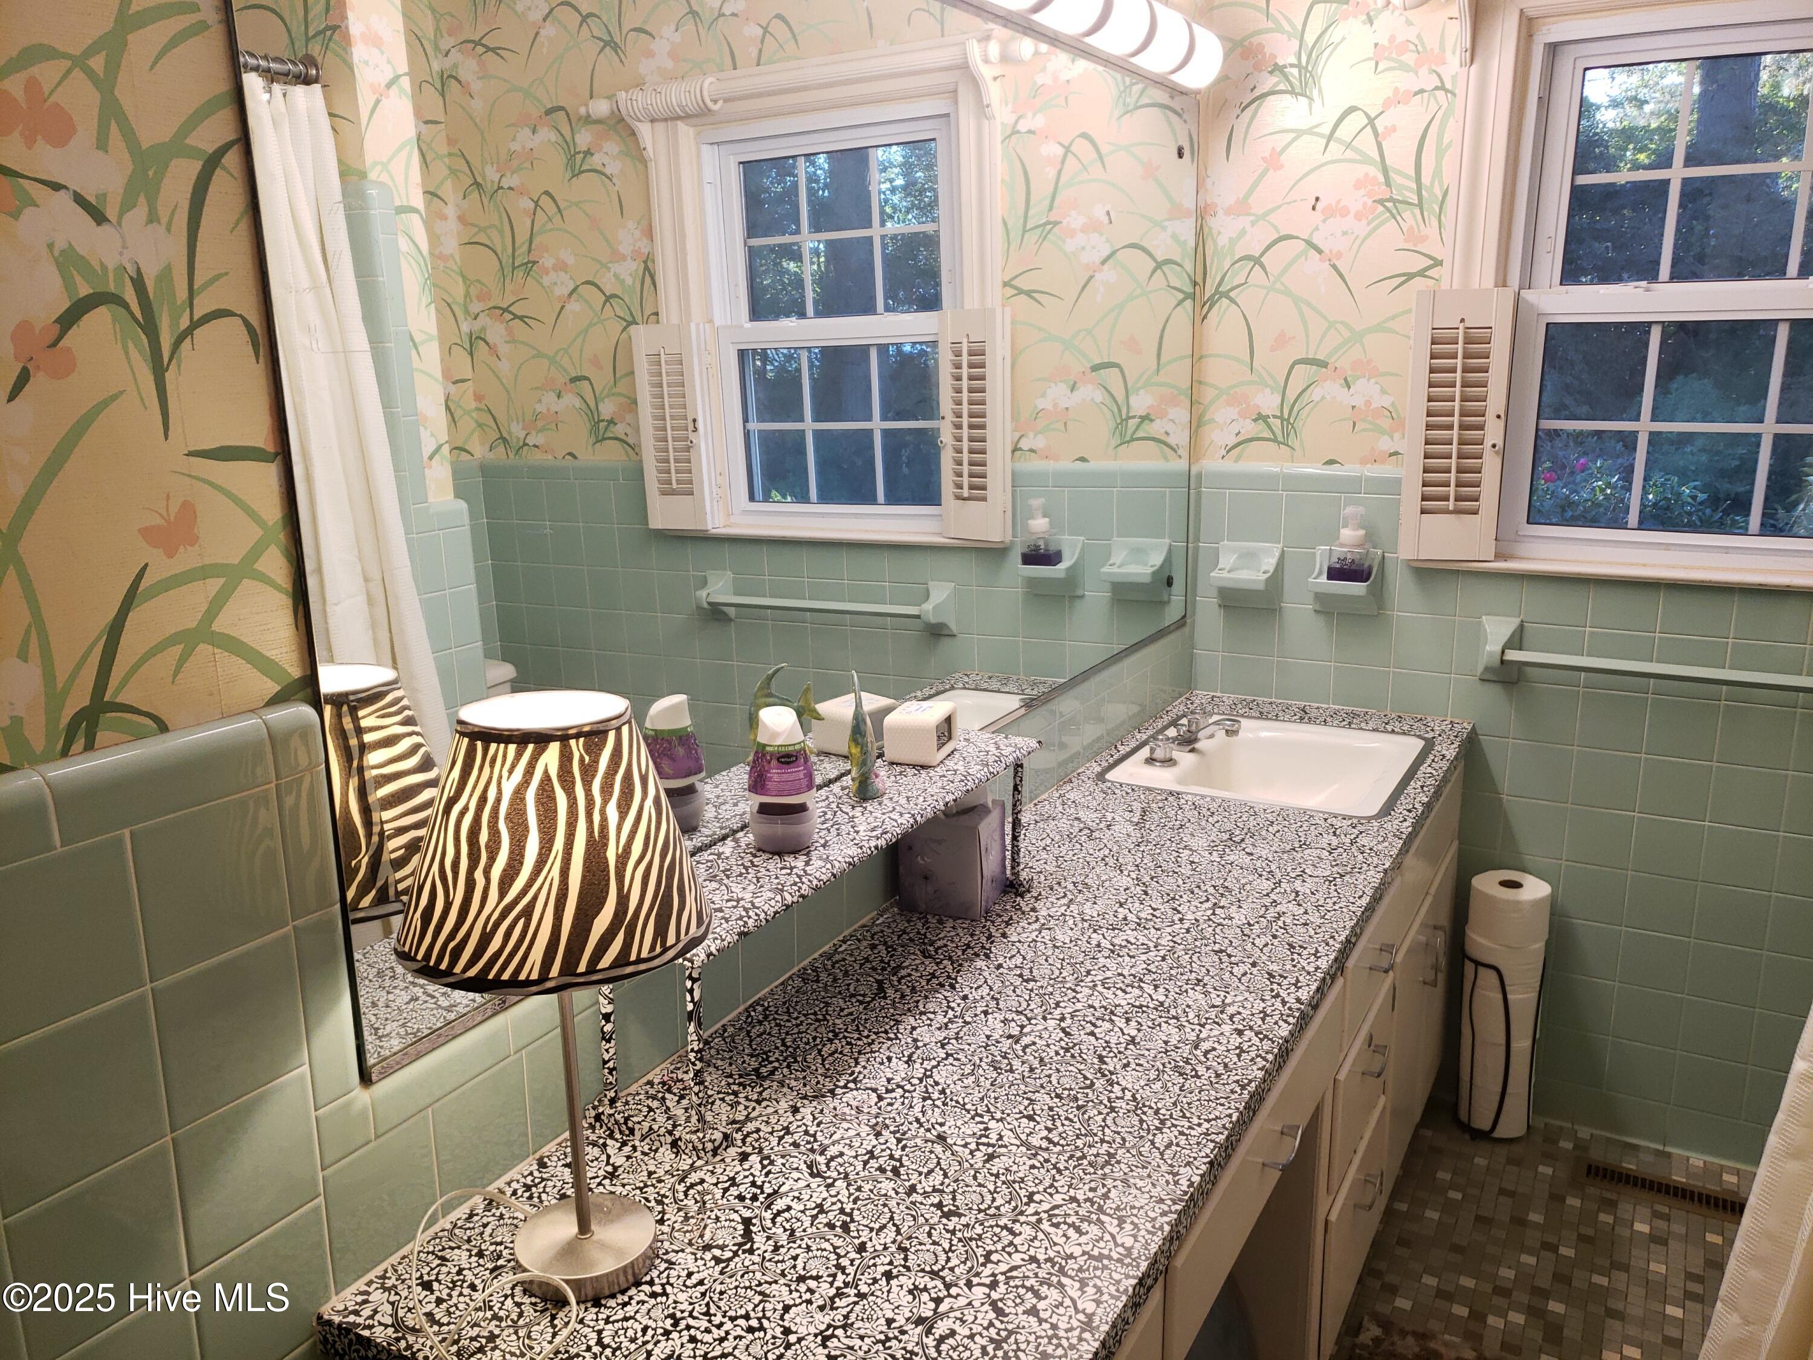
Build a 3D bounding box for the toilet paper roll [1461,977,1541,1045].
[{"bbox_3d":[1.130,0.618,2.575,0.112,0.103,0.112,7,15,28],"label":"toilet paper roll"}]

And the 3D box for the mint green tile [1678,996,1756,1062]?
[{"bbox_3d":[1.480,0.640,2.491,0.109,0.109,0.010,7,15,28],"label":"mint green tile"}]

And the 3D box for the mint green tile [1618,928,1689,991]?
[{"bbox_3d":[1.374,0.517,2.501,0.109,0.109,0.010,7,15,28],"label":"mint green tile"}]

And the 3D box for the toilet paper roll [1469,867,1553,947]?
[{"bbox_3d":[1.112,0.426,2.511,0.134,0.098,0.134,7,16,29],"label":"toilet paper roll"}]

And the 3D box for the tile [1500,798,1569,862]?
[{"bbox_3d":[1.170,0.277,2.536,0.108,0.108,0.010,7,15,29],"label":"tile"}]

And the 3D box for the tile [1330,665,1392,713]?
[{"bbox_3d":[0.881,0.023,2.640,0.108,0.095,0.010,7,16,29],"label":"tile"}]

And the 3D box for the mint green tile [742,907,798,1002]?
[{"bbox_3d":[-0.159,0.297,1.533,0.010,0.102,0.108,7,16,29],"label":"mint green tile"}]

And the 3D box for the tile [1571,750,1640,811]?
[{"bbox_3d":[1.282,0.183,2.495,0.109,0.109,0.010,7,15,28],"label":"tile"}]

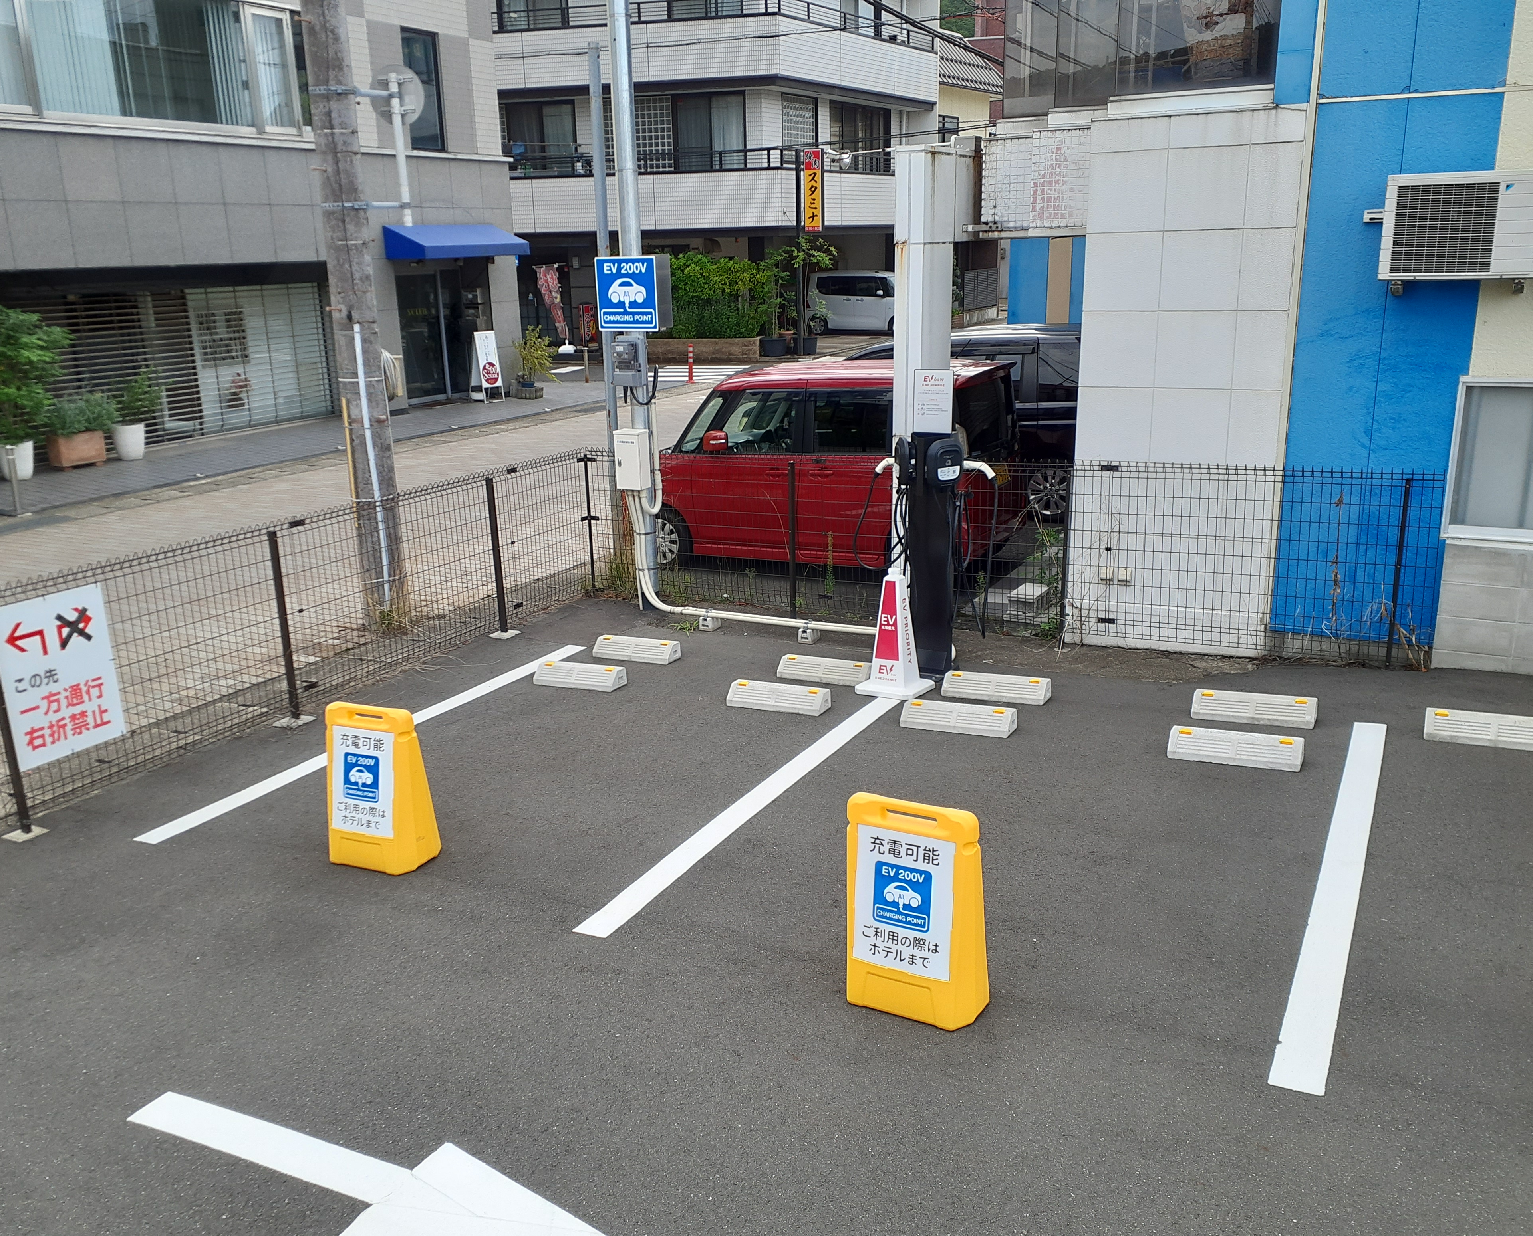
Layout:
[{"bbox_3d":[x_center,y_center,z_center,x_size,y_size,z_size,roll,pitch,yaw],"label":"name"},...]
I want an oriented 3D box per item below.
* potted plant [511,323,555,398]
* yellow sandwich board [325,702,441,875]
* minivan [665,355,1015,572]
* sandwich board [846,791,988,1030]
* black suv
[{"bbox_3d":[-4.086,-4.493,22.600,0.780,1.280,0.720,-5,15,-9],"label":"potted plant"},{"bbox_3d":[-1.697,0.719,5.619,0.440,0.700,0.275,4,16,28],"label":"yellow sandwich board"},{"bbox_3d":[0.359,-1.304,11.014,3.395,1.735,1.475,6,17,28],"label":"minivan"},{"bbox_3d":[0.498,0.947,4.251,0.440,0.700,0.275,4,16,28],"label":"sandwich board"},{"bbox_3d":[1.837,-2.130,13.641,4.750,1.850,1.760,5,17,26],"label":"black suv"}]

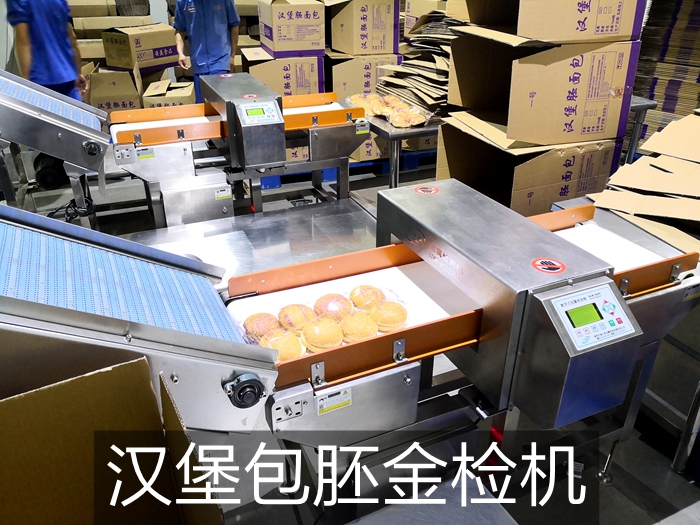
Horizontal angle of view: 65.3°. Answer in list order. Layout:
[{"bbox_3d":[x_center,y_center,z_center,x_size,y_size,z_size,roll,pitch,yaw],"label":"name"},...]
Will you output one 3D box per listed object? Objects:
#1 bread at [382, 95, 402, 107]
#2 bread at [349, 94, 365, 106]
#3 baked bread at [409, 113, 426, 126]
[{"bbox_3d":[0.249,-0.949,3.197,0.100,0.055,0.100,-1,28,0],"label":"bread"},{"bbox_3d":[0.042,-1.051,3.554,0.097,0.050,0.097,1,29,0],"label":"bread"},{"bbox_3d":[0.380,-0.799,3.058,0.100,0.055,0.100,-1,28,0],"label":"baked bread"}]

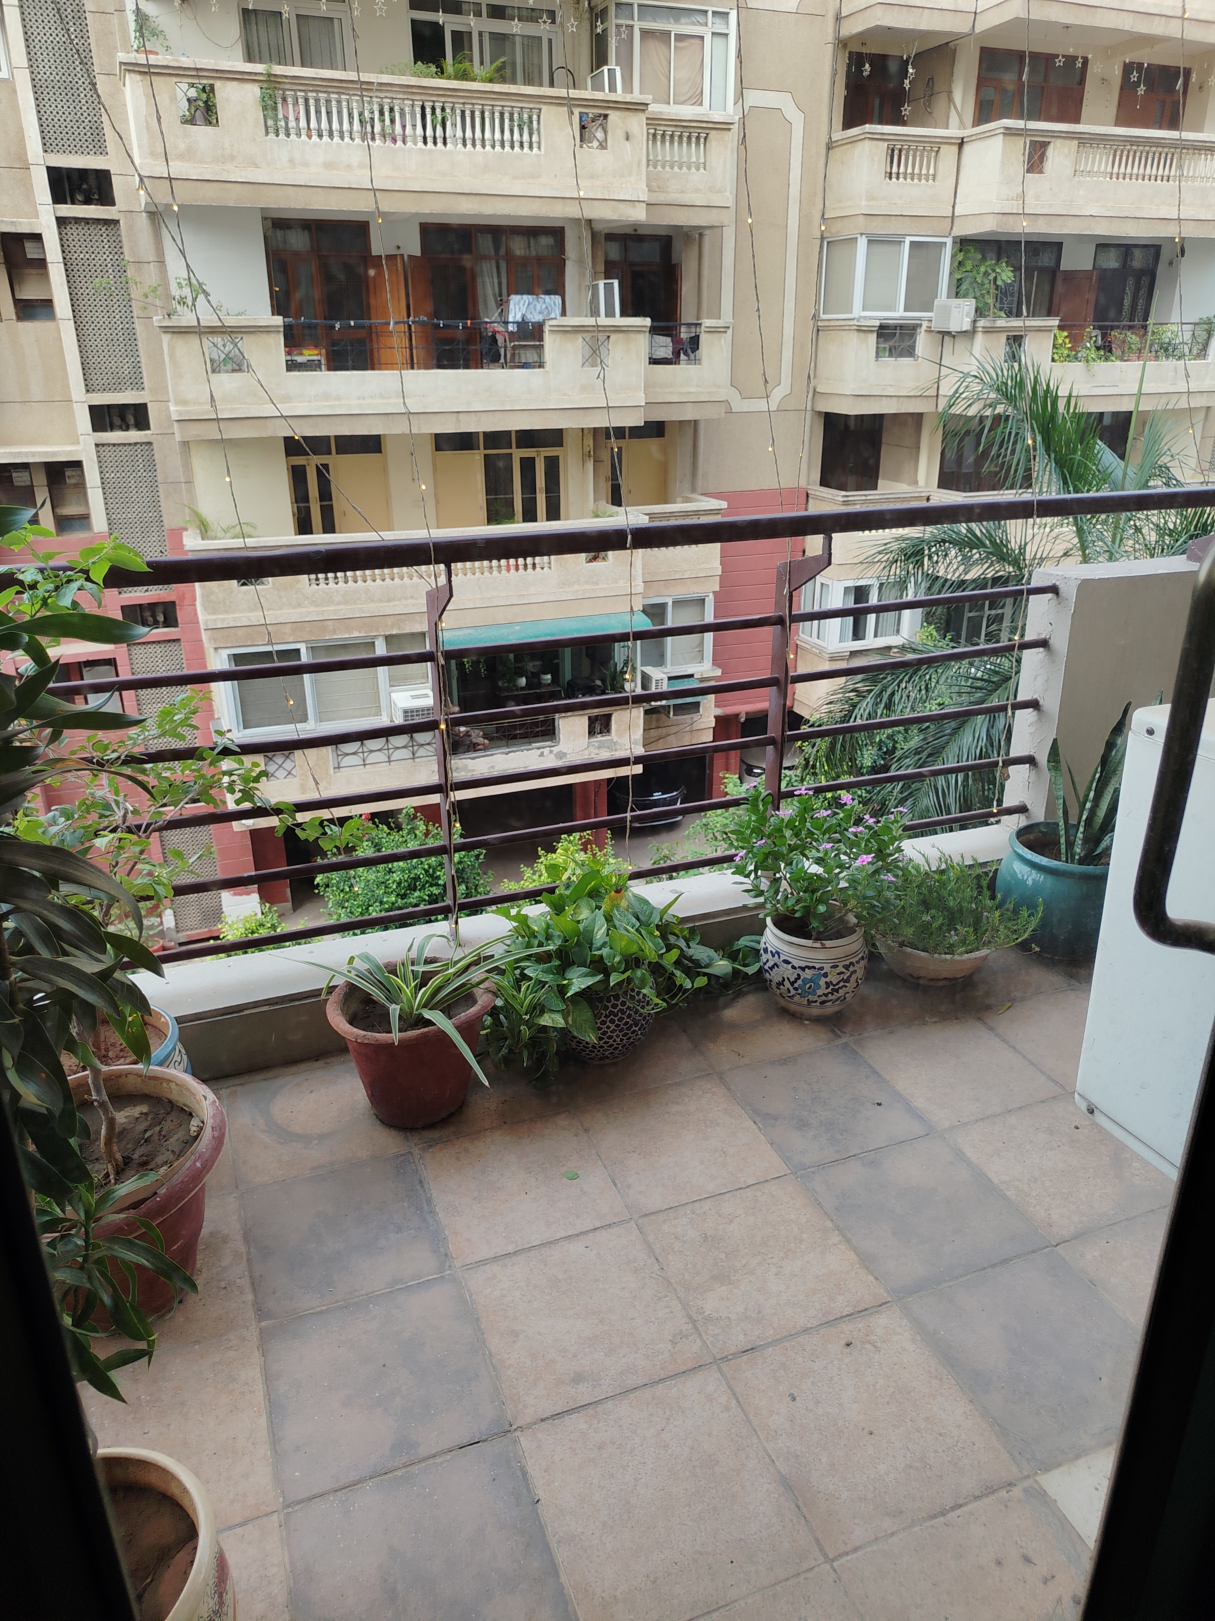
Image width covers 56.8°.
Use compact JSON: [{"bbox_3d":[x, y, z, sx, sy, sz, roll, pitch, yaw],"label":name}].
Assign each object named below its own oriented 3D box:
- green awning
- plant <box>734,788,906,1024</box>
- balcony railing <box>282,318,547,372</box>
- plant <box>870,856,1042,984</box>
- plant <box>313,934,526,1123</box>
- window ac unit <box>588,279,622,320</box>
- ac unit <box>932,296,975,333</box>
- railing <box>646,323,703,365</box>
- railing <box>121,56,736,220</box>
[{"bbox_3d":[-1.042,-3.113,19.660,3.890,0.380,0.480,-9,24,-21],"label":"green awning"},{"bbox_3d":[0.456,0.195,2.443,0.365,0.490,0.340,0,22,0],"label":"plant"},{"bbox_3d":[-2.901,-7.258,17.533,4.140,0.730,0.080,-9,24,-21],"label":"balcony railing"},{"bbox_3d":[0.800,0.241,2.638,0.385,0.255,0.360,0,22,0],"label":"plant"},{"bbox_3d":[-0.349,0.415,2.155,0.400,0.310,0.380,0,22,0],"label":"plant"},{"bbox_3d":[0.025,-8.715,19.235,0.350,0.610,0.500,-9,24,-21],"label":"window ac unit"},{"bbox_3d":[6.516,-9.298,21.121,0.290,0.540,0.780,-17,28,-35],"label":"ac unit"},{"bbox_3d":[1.217,-8.199,19.766,1.050,0.720,0.080,-9,24,-21],"label":"railing"},{"bbox_3d":[-2.164,-9.971,17.139,9.600,1.770,1.000,-9,24,-21],"label":"railing"}]

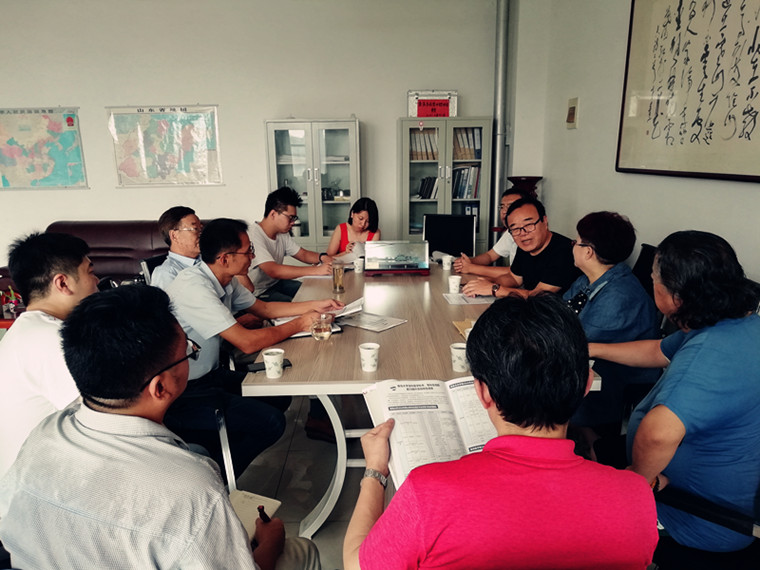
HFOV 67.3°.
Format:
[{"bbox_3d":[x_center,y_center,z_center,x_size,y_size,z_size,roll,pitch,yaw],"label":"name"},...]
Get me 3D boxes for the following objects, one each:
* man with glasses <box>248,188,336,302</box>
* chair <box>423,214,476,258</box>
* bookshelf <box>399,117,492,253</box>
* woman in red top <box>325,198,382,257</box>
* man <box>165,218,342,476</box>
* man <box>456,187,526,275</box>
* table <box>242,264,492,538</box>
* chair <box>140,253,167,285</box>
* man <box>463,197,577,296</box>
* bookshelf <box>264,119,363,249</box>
[{"bbox_3d":[-0.535,0.041,3.575,0.690,1.310,0.530,-2,13,-6],"label":"man with glasses"},{"bbox_3d":[0.536,-0.049,4.633,0.530,0.980,0.600,2,13,13],"label":"chair"},{"bbox_3d":[0.639,-0.738,5.789,0.870,1.800,0.400,-1,13,0],"label":"bookshelf"},{"bbox_3d":[-0.172,-0.075,4.342,0.450,1.180,0.720,-2,13,-3],"label":"woman in red top"},{"bbox_3d":[-0.542,0.326,2.471,0.780,1.250,0.550,-4,13,-14],"label":"man"},{"bbox_3d":[0.803,-0.005,3.804,0.750,1.260,0.520,-5,14,-18],"label":"man"},{"bbox_3d":[0.135,0.425,3.127,1.190,0.745,2.360,-1,13,0],"label":"table"},{"bbox_3d":[-0.919,0.288,3.238,0.600,0.990,0.540,2,13,11],"label":"chair"},{"bbox_3d":[0.801,0.161,3.104,0.720,1.250,0.550,-9,15,-31],"label":"man"},{"bbox_3d":[-0.628,-0.718,5.780,0.870,1.800,0.400,-1,13,0],"label":"bookshelf"}]

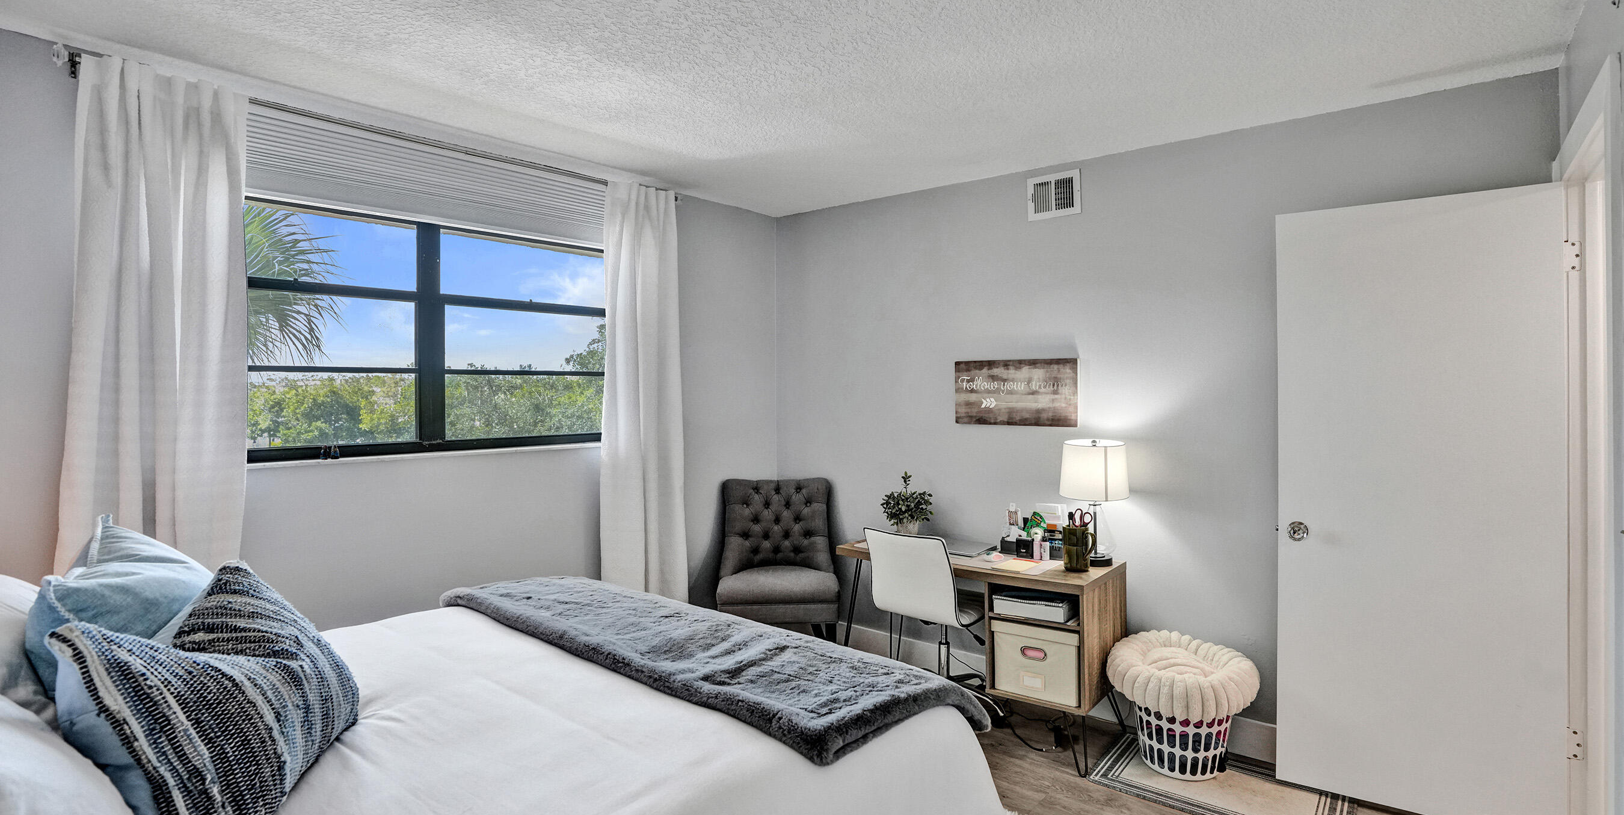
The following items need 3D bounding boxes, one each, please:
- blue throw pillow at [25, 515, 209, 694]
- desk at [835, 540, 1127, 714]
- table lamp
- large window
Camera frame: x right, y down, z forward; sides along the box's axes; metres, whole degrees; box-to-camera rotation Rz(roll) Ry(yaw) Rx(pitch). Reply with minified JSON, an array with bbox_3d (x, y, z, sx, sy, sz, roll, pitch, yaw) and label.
[{"bbox_3d":[-1.376,0.472,1.491,0.170,0.440,0.450,-41,23,-29],"label":"blue throw pillow"},{"bbox_3d":[0.710,1.004,3.191,1.145,0.710,0.475,0,2,39],"label":"desk"},{"bbox_3d":[1.169,0.388,2.980,0.275,0.513,0.275,0,2,39],"label":"table lamp"},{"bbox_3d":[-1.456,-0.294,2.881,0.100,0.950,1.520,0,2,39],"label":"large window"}]

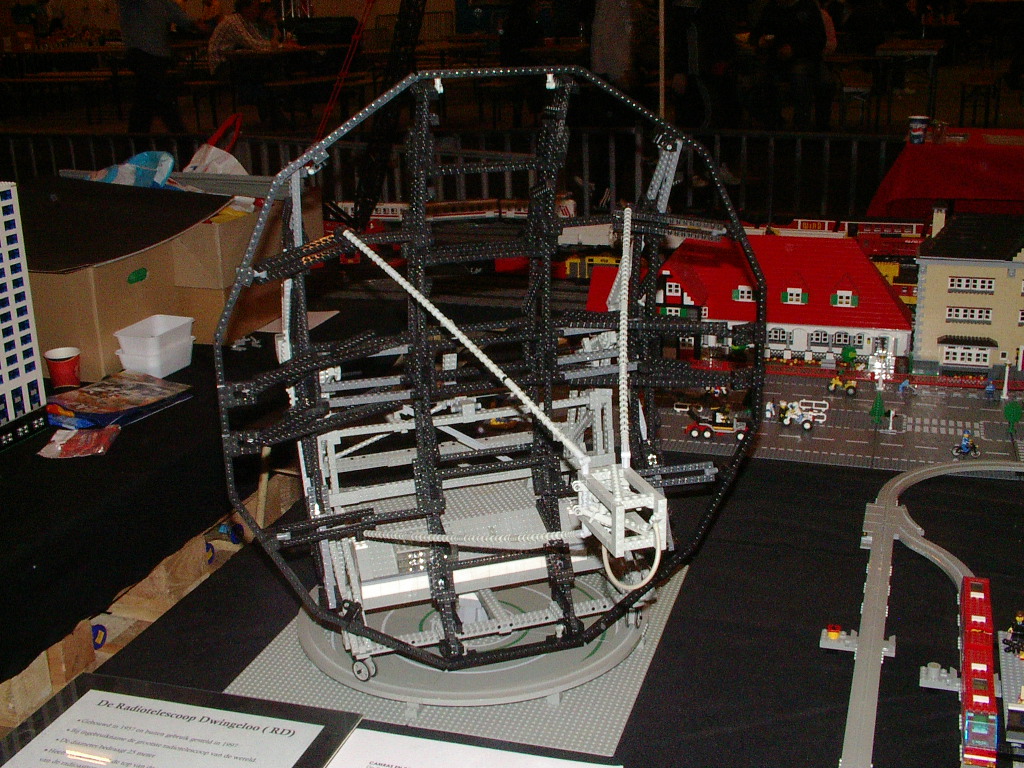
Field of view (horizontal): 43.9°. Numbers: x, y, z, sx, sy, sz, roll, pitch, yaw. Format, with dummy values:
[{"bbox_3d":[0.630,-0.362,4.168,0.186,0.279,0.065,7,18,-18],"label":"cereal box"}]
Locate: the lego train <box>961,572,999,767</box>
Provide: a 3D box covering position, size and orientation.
[{"bbox_3d":[0.554,0.334,1.516,0.034,0.074,0.336,4,19,18],"label":"lego train"}]

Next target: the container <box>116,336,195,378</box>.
[{"bbox_3d":[-0.775,-0.056,2.791,0.113,0.058,0.140,5,19,20],"label":"container"}]

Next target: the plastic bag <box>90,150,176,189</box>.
[{"bbox_3d":[-1.031,-0.579,3.460,0.240,0.130,0.150,4,19,17],"label":"plastic bag"}]

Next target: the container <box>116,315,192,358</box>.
[{"bbox_3d":[-0.777,-0.096,2.778,0.113,0.058,0.140,5,19,20],"label":"container"}]

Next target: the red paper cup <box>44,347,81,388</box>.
[{"bbox_3d":[-0.959,-0.036,2.721,0.075,0.074,0.075,-2,18,1],"label":"red paper cup"}]

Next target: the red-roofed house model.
[{"bbox_3d":[0.572,-0.190,2.894,0.650,0.265,0.205,4,19,17],"label":"red-roofed house model"}]

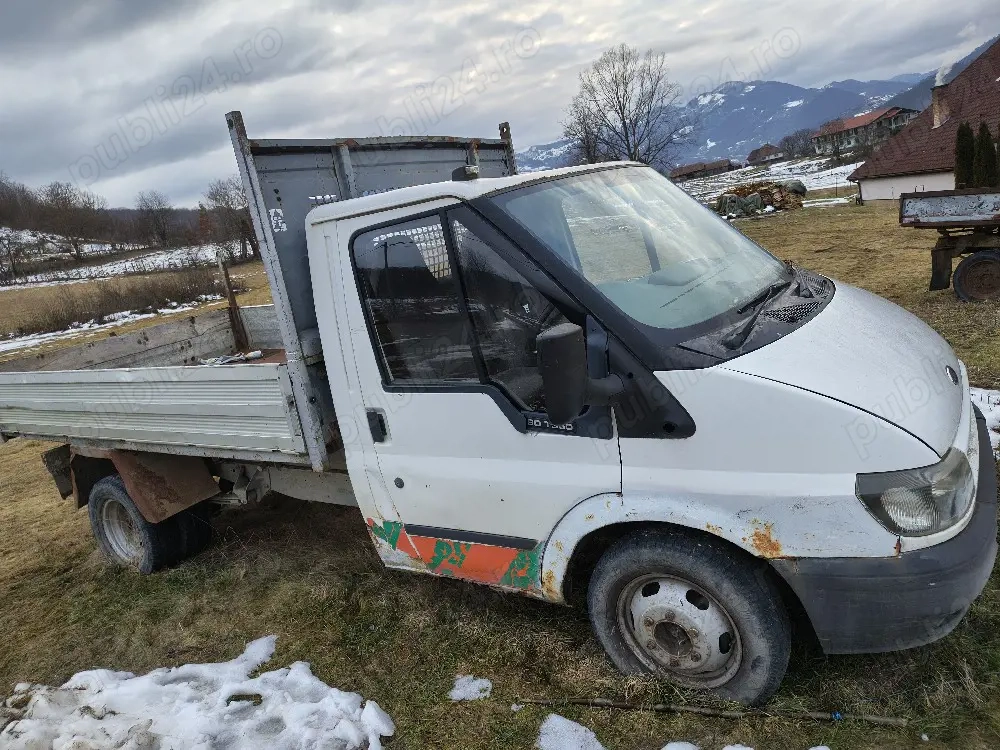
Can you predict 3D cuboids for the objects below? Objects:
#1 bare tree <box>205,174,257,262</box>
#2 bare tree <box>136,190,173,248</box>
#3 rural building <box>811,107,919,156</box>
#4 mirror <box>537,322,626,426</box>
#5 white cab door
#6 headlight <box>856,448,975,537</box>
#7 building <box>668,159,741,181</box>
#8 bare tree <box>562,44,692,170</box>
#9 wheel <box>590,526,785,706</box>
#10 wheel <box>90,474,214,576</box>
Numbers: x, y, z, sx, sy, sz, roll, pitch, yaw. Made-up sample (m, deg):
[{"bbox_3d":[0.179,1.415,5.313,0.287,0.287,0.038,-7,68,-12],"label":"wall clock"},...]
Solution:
[{"bbox_3d":[-34.595,-20.446,90.000,7.200,10.500,7.200,-14,13,-18],"label":"bare tree"},{"bbox_3d":[-64.597,-29.158,130.000,6.500,10.500,6.500,-15,14,-23],"label":"bare tree"},{"bbox_3d":[84.119,-56.195,160.000,11.000,9.000,22.000,-15,13,-20],"label":"rural building"},{"bbox_3d":[0.253,0.000,2.206,0.184,0.318,0.266,-1,15,36],"label":"mirror"},{"bbox_3d":[-0.086,0.088,2.673,1.230,1.517,0.205,-1,15,36],"label":"white cab door"},{"bbox_3d":[1.193,0.332,1.989,0.287,0.215,0.318,-1,15,36],"label":"headlight"},{"bbox_3d":[51.619,-51.367,175.000,16.000,4.200,7.000,-3,14,30],"label":"building"},{"bbox_3d":[10.834,-21.291,58.000,10.000,12.000,9.500,-7,13,13],"label":"bare tree"},{"bbox_3d":[0.654,0.875,2.475,0.701,0.697,0.195,-1,15,36],"label":"wheel"},{"bbox_3d":[-2.431,1.001,4.805,0.700,0.690,0.410,-1,15,36],"label":"wheel"}]

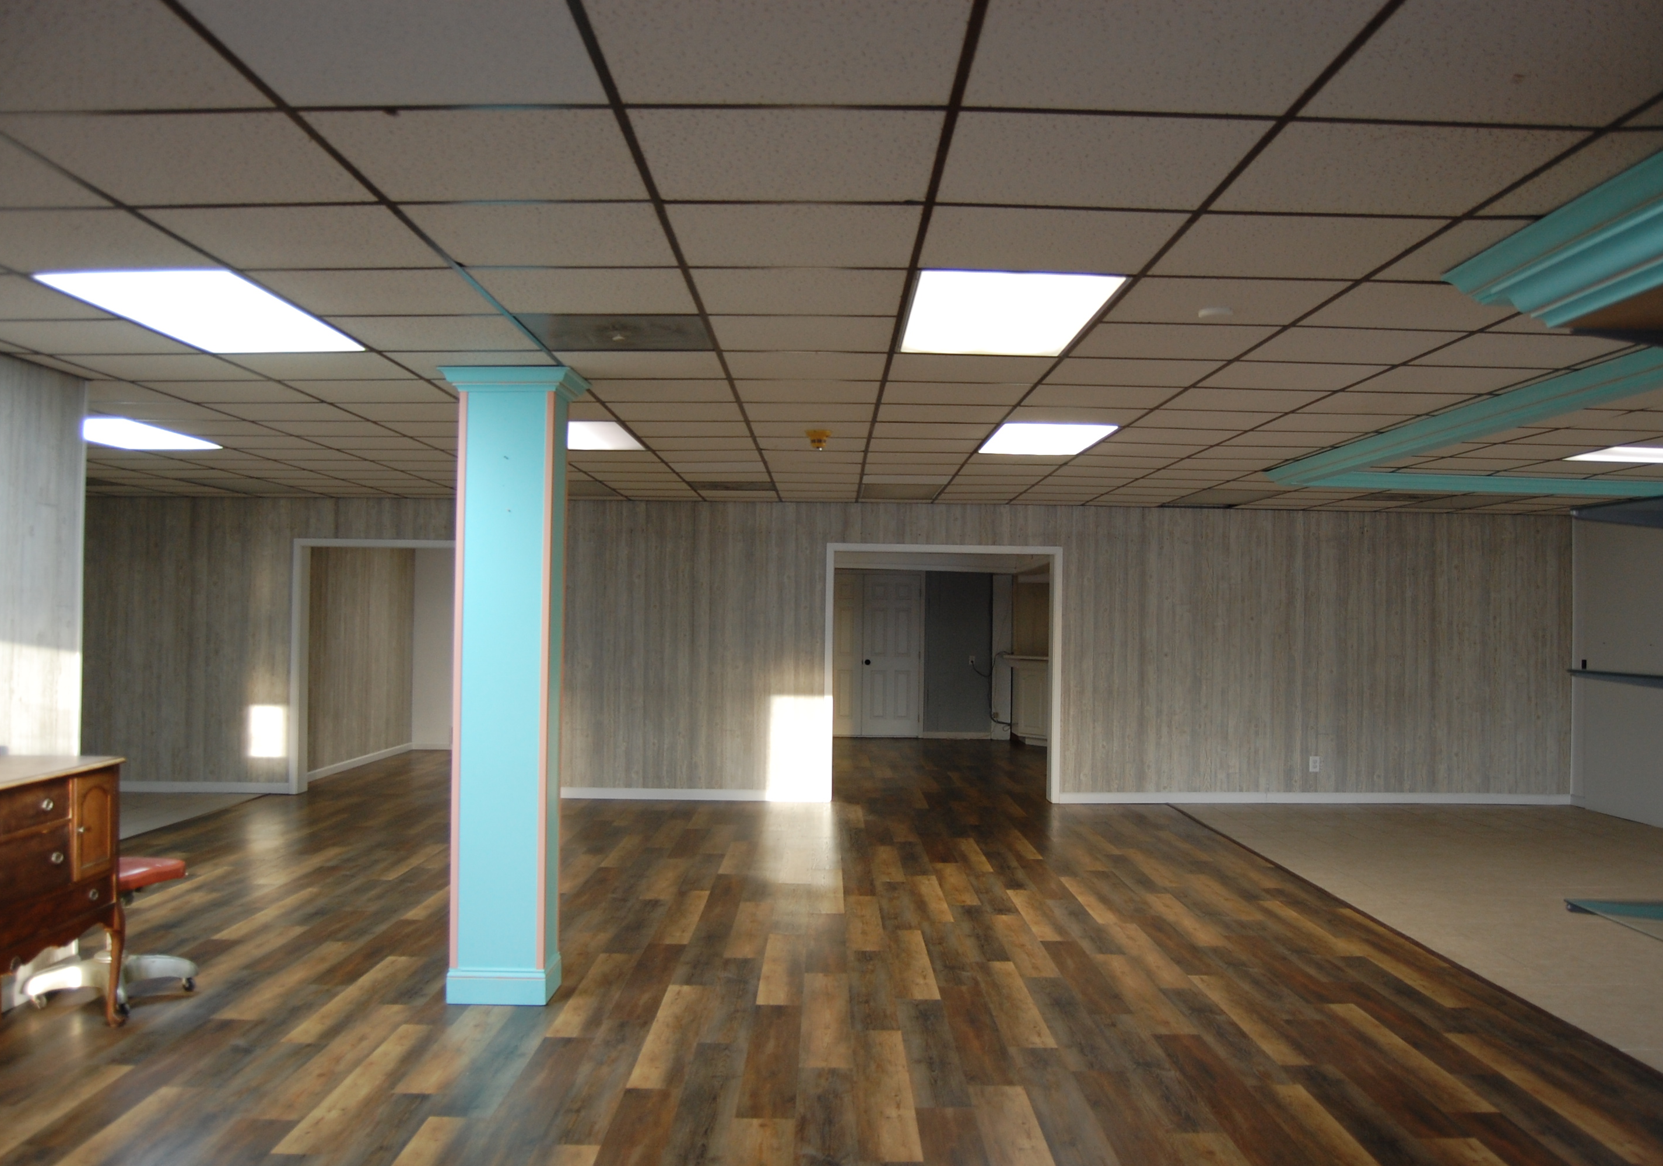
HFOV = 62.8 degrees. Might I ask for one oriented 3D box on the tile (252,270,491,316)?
[{"bbox_3d":[-1.305,-0.848,3.945,0.605,0.020,0.605,0,-1,0],"label":"tile"}]

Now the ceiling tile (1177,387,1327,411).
[{"bbox_3d":[1.735,-0.790,5.780,0.605,0.020,0.605,1,-1,0],"label":"ceiling tile"}]

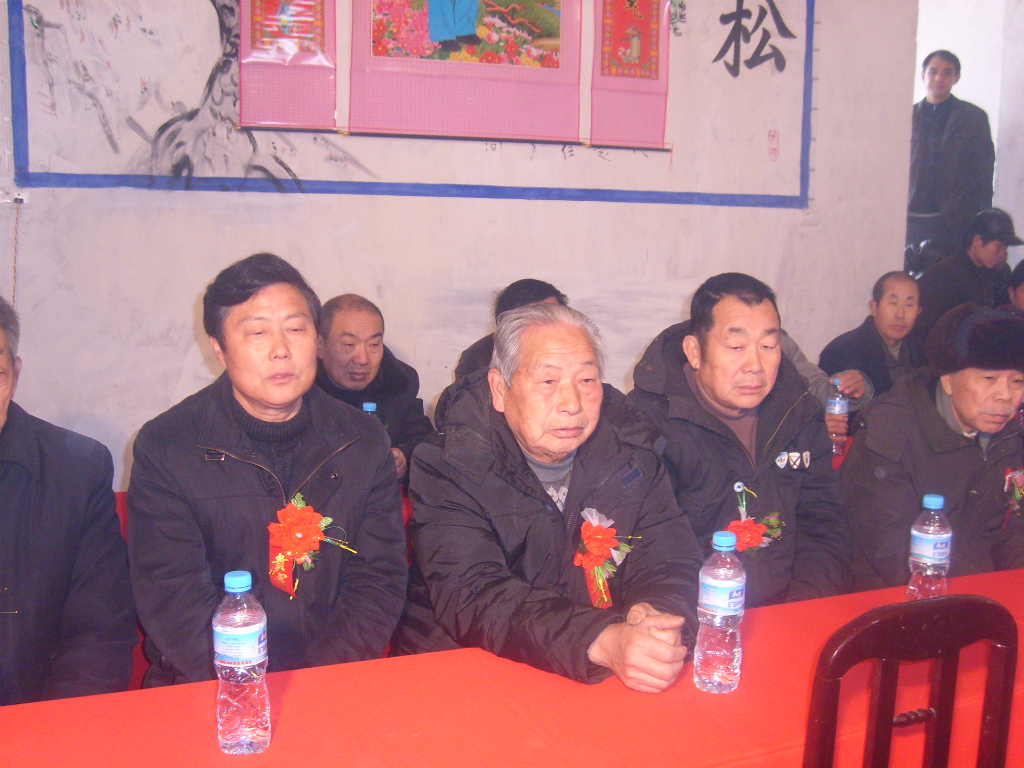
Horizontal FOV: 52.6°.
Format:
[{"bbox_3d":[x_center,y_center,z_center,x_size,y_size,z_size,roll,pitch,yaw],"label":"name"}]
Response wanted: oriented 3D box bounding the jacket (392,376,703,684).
[{"bbox_3d":[0.070,0.312,1.697,0.490,0.660,0.540,-3,7,-28],"label":"jacket"}]

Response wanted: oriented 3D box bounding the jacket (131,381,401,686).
[{"bbox_3d":[-0.385,0.310,1.668,0.480,0.670,0.370,-2,7,-19],"label":"jacket"}]

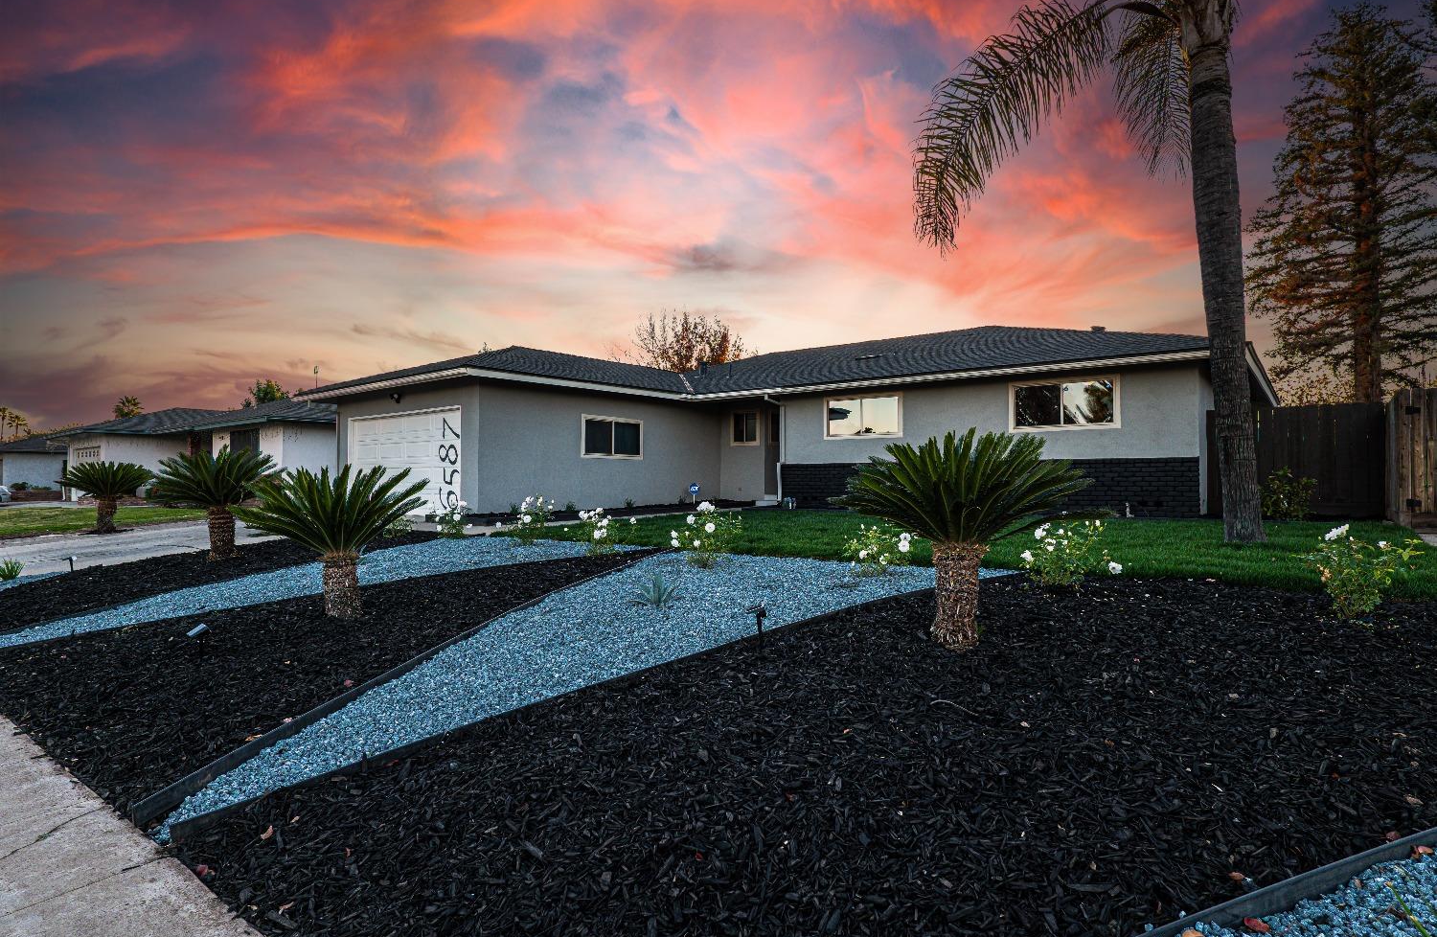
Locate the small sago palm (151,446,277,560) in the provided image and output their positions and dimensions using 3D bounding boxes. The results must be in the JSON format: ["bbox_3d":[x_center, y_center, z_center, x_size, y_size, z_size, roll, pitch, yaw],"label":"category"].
[{"bbox_3d":[-6.234,0.418,8.924,1.278,1.395,1.240,0,0,-35],"label":"small sago palm"}]

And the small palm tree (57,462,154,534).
[{"bbox_3d":[-10.697,0.495,12.552,1.299,1.226,1.260,0,0,-40],"label":"small palm tree"}]

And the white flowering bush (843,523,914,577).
[{"bbox_3d":[1.480,0.745,6.645,0.649,0.473,0.597,0,0,13],"label":"white flowering bush"}]

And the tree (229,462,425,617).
[{"bbox_3d":[-2.962,0.554,5.542,1.326,1.161,1.286,0,0,-28],"label":"tree"}]

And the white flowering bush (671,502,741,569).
[{"bbox_3d":[-0.119,0.667,7.236,0.724,0.656,0.666,0,0,-1],"label":"white flowering bush"}]

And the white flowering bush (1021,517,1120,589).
[{"bbox_3d":[2.914,0.694,5.984,0.741,0.566,0.681,0,0,26],"label":"white flowering bush"}]

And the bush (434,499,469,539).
[{"bbox_3d":[-3.891,0.732,10.459,0.475,0.548,0.437,0,0,-20],"label":"bush"}]

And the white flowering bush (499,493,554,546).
[{"bbox_3d":[-2.556,0.671,9.648,0.700,0.679,0.644,0,0,-15],"label":"white flowering bush"}]

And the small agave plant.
[{"bbox_3d":[-0.485,0.927,5.492,0.376,0.275,0.365,0,0,-5],"label":"small agave plant"}]

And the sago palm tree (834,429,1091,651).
[{"bbox_3d":[1.436,0.413,4.224,1.429,1.287,1.387,0,0,19],"label":"sago palm tree"}]

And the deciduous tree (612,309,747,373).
[{"bbox_3d":[-1.676,-3.209,33.000,6.400,8.230,6.000,0,0,-3],"label":"deciduous tree"}]

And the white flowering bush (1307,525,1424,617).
[{"bbox_3d":[4.203,0.668,4.680,0.578,0.604,0.532,0,0,42],"label":"white flowering bush"}]

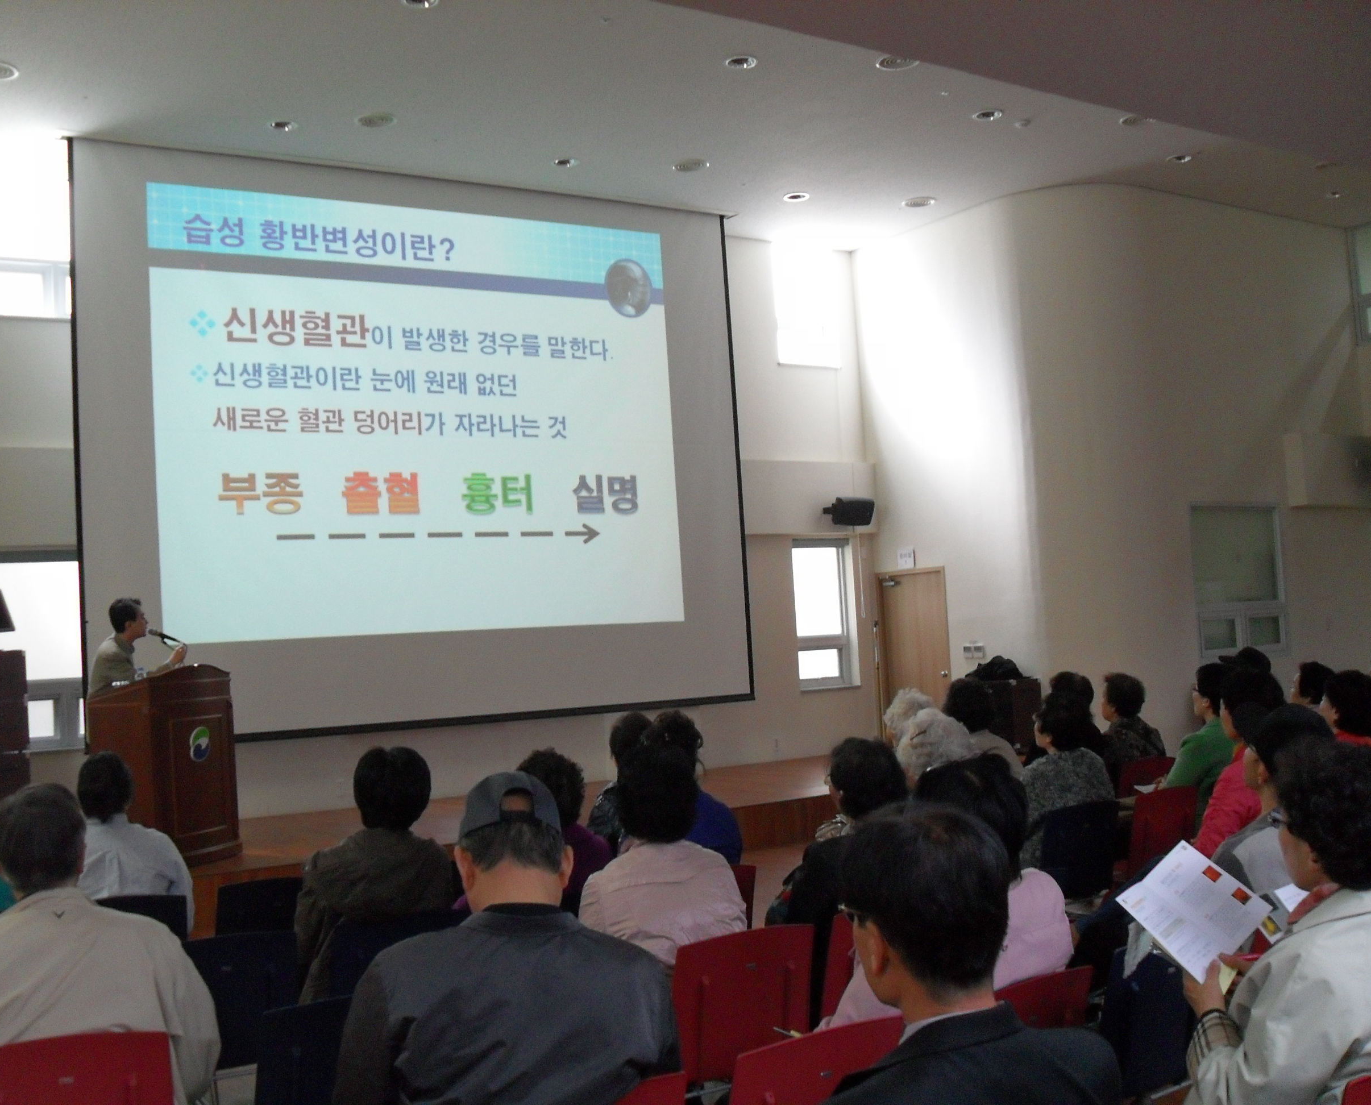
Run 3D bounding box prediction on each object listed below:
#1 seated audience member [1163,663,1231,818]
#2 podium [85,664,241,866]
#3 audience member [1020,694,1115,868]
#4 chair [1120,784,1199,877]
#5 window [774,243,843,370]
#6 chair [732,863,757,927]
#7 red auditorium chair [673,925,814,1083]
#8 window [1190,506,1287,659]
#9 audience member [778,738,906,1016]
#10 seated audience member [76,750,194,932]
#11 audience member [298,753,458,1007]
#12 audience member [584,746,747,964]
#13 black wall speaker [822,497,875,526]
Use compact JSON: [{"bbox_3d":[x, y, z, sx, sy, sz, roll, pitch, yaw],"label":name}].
[{"bbox_3d":[2.196,1.138,6.616,0.500,1.280,0.760,-1,-4,-38],"label":"seated audience member"},{"bbox_3d":[-3.171,1.292,9.064,0.520,1.200,0.780,-4,-3,20],"label":"podium"},{"bbox_3d":[1.286,1.179,5.994,0.500,1.240,0.760,-1,-4,-38],"label":"audience member"},{"bbox_3d":[1.827,1.379,6.152,0.460,0.800,0.530,-1,-4,-37],"label":"chair"},{"bbox_3d":[1.162,-2.388,14.480,0.790,1.180,0.140,-1,-4,-32],"label":"window"},{"bbox_3d":[-0.048,1.405,4.745,0.460,0.800,0.530,-1,-4,-32],"label":"chair"},{"bbox_3d":[0.050,1.348,3.787,0.460,0.800,0.530,-1,-4,-32],"label":"red auditorium chair"},{"bbox_3d":[5.371,0.273,14.524,1.289,1.440,0.140,-1,-4,-31],"label":"window"},{"bbox_3d":[0.358,1.111,4.051,0.480,1.217,0.780,-1,-4,-33],"label":"audience member"},{"bbox_3d":[-1.866,1.275,4.952,0.500,1.250,0.780,-2,-4,-15],"label":"seated audience member"},{"bbox_3d":[-0.856,1.167,4.198,0.480,1.258,0.780,-2,-4,-18],"label":"audience member"},{"bbox_3d":[-0.117,1.111,3.872,0.480,1.246,0.780,-2,-4,-22],"label":"audience member"},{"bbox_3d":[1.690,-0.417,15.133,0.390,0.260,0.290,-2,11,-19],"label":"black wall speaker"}]

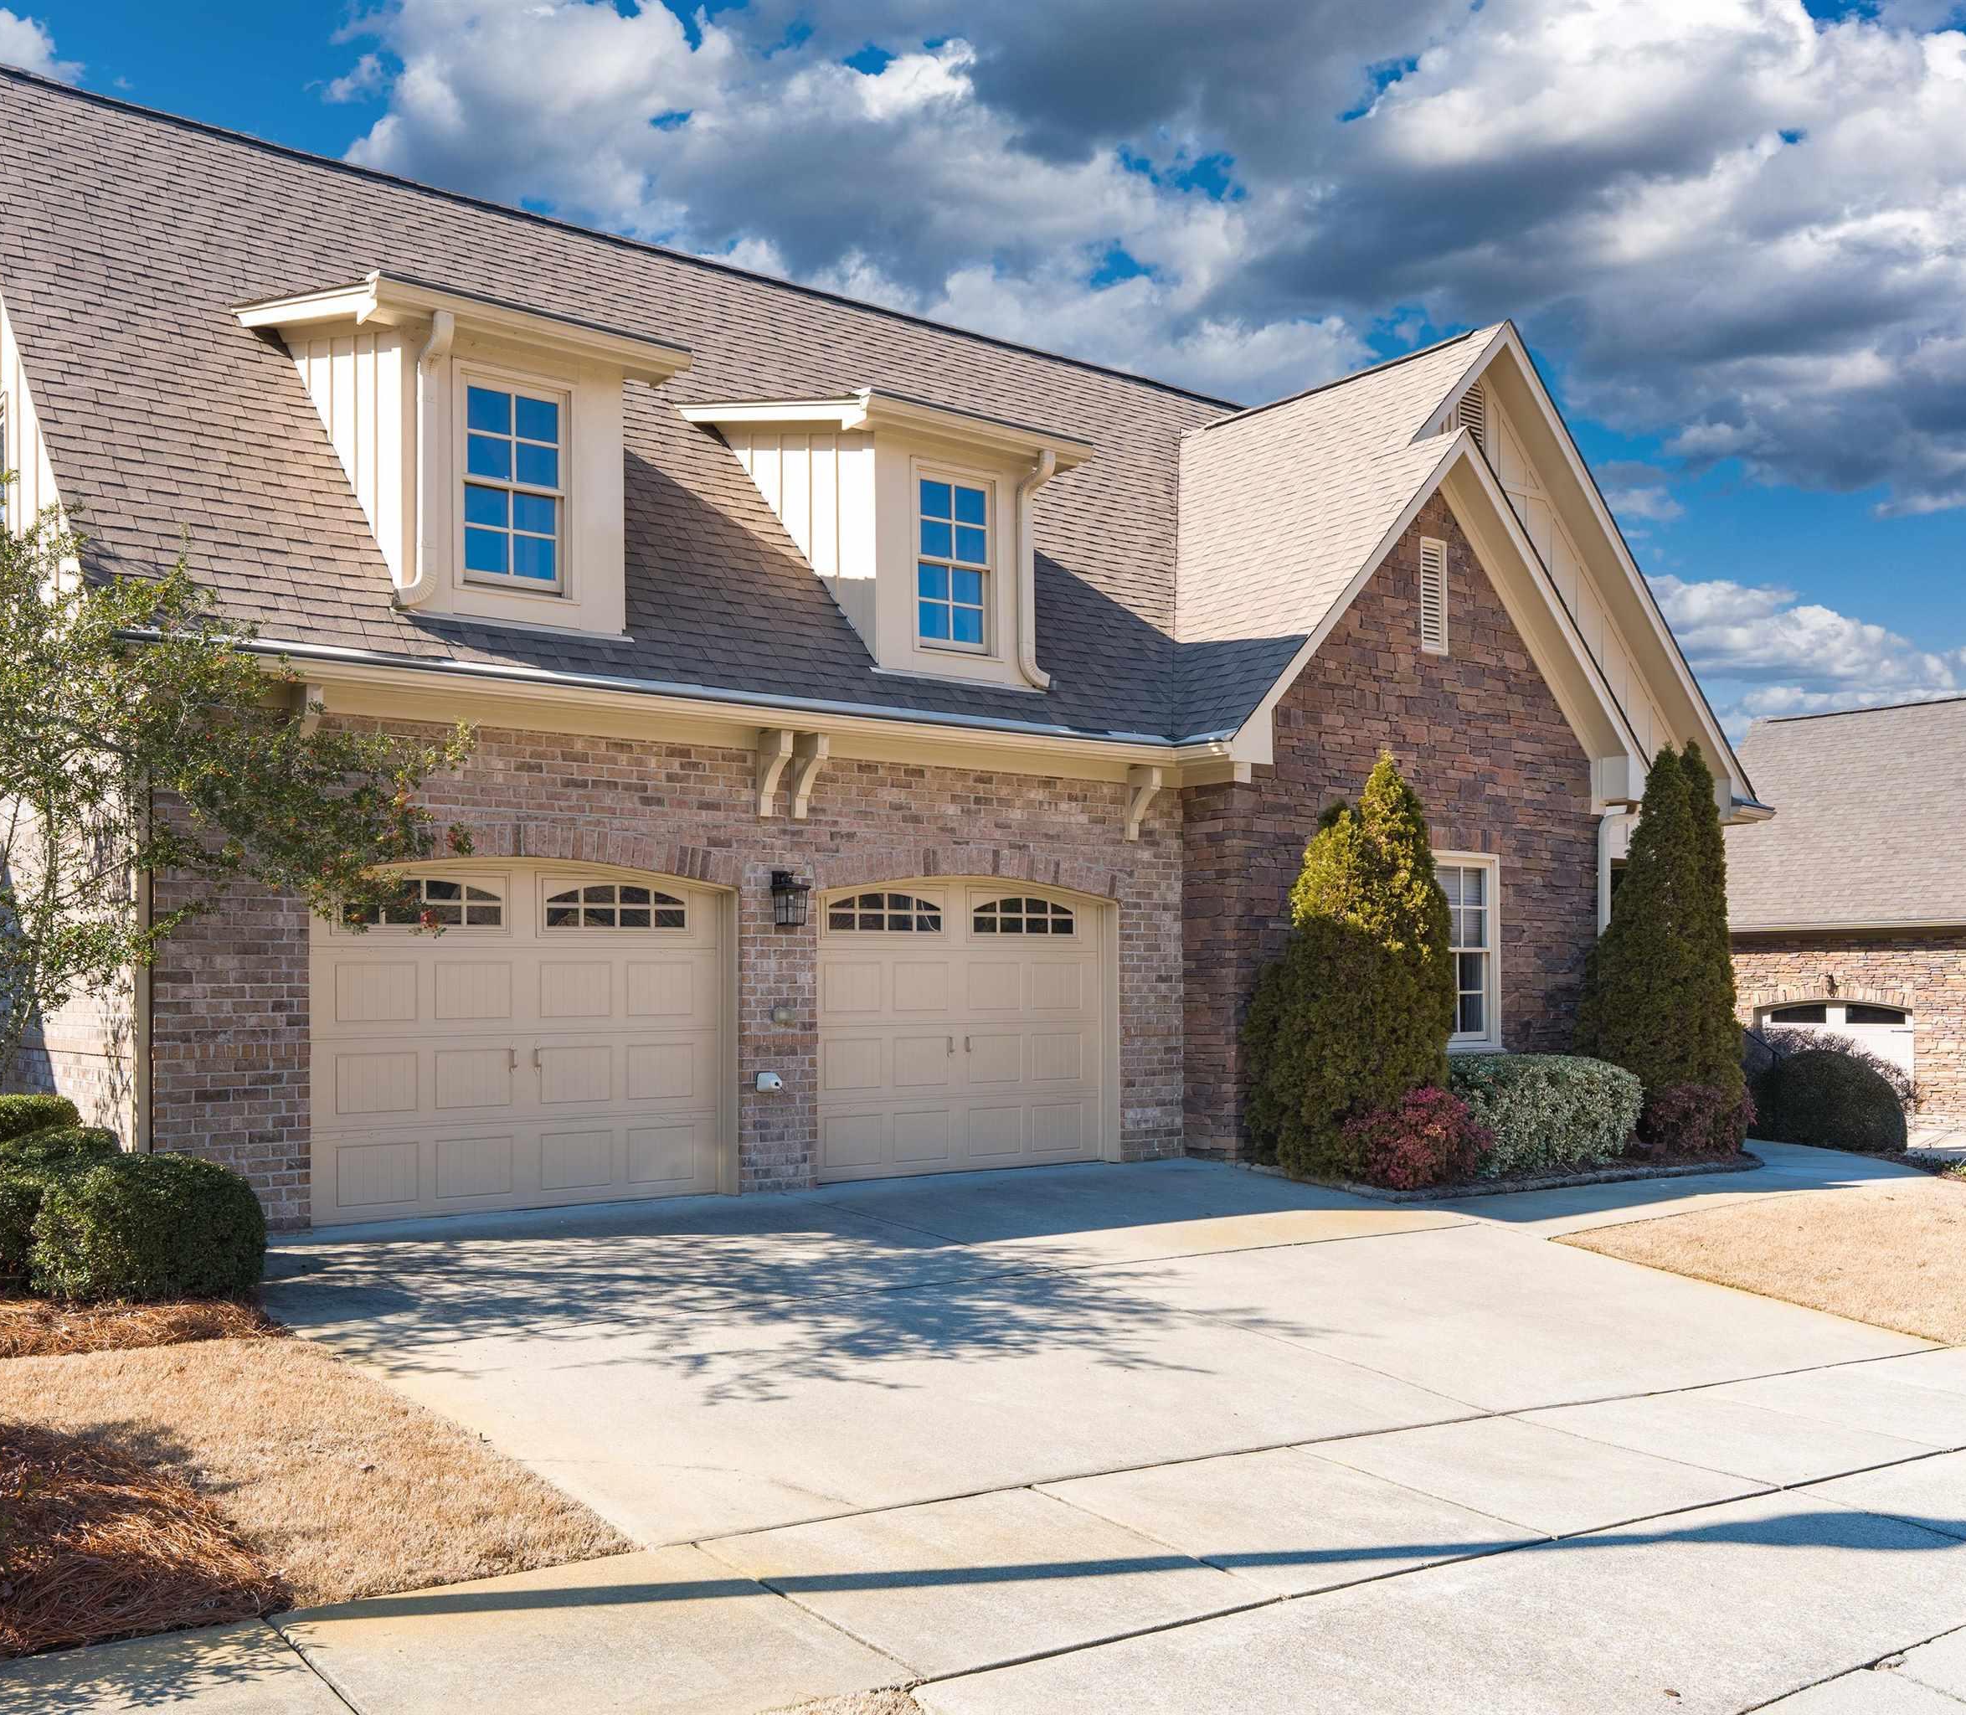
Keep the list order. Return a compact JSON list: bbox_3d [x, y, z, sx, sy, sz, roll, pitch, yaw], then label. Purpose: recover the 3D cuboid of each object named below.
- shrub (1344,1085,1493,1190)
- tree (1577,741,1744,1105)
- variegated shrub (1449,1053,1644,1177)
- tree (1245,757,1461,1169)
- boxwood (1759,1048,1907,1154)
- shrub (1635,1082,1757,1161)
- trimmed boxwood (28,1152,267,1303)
[{"bbox_3d":[2.924,1.872,11.950,0.980,0.670,0.900,0,-3,0],"label":"shrub"},{"bbox_3d":[5.658,0.721,14.900,1.300,3.330,1.300,2,-4,-37],"label":"tree"},{"bbox_3d":[4.090,1.895,13.100,1.500,0.780,0.950,2,-4,-37],"label":"variegated shrub"},{"bbox_3d":[2.573,0.766,12.600,1.400,2.970,1.400,0,-3,0],"label":"tree"},{"bbox_3d":[7.321,2.070,15.400,1.250,0.820,1.250,2,-4,-37],"label":"boxwood"},{"bbox_3d":[5.616,2.057,14.100,0.920,0.570,0.850,2,-4,-37],"label":"shrub"},{"bbox_3d":[-3.810,1.650,8.150,0.980,0.600,0.960,2,-4,-37],"label":"trimmed boxwood"}]

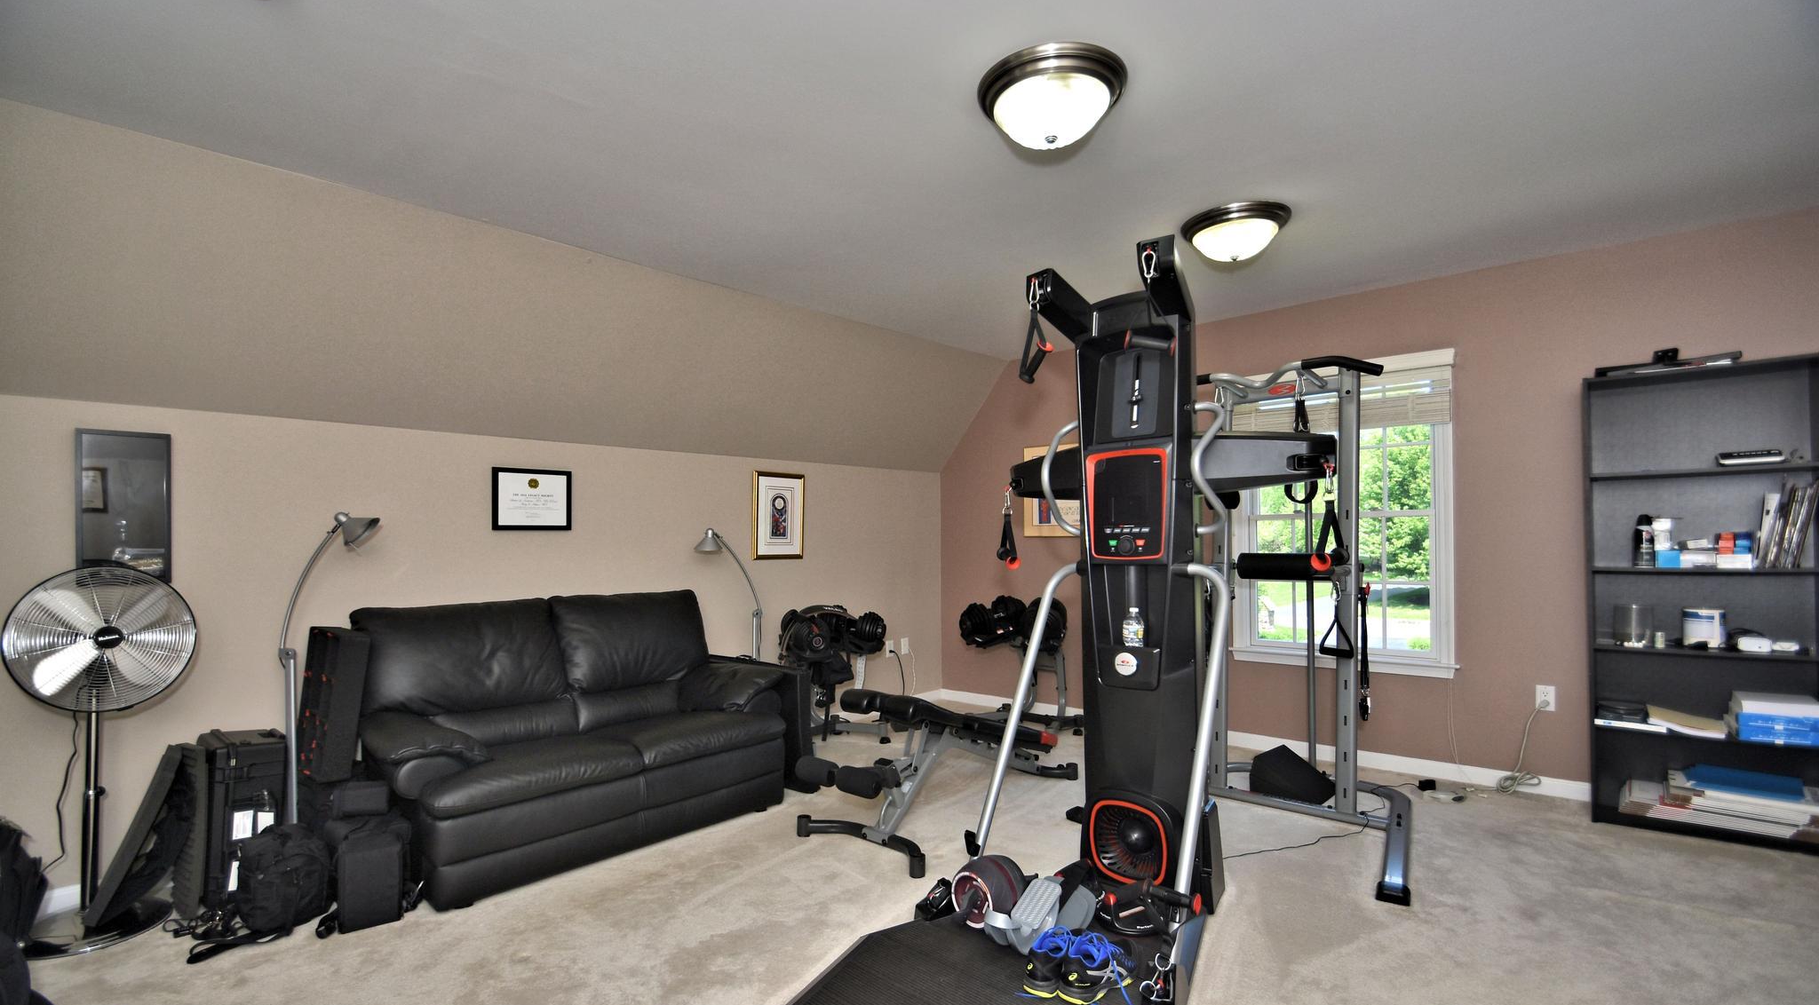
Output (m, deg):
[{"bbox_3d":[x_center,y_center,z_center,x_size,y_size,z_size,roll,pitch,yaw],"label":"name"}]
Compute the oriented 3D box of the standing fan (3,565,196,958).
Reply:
[{"bbox_3d":[-2.552,0.759,2.393,0.440,1.170,0.480,-2,-3,34],"label":"standing fan"}]

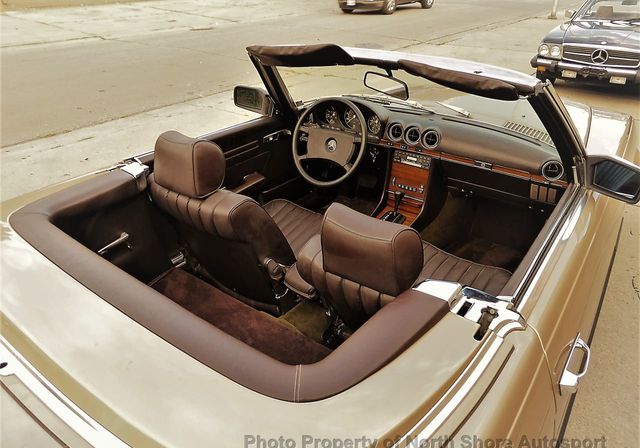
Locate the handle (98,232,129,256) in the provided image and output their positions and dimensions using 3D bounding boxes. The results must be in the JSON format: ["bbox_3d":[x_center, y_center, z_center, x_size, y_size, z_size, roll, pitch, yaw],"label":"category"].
[{"bbox_3d":[-0.753,0.073,1.665,0.040,0.035,0.135,20,35,33],"label":"handle"}]

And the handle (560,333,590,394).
[{"bbox_3d":[0.625,0.343,1.132,0.045,0.045,0.195,20,35,33],"label":"handle"}]

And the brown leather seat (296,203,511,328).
[{"bbox_3d":[0.332,0.166,1.563,0.510,0.790,0.820,20,35,31],"label":"brown leather seat"}]

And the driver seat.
[{"bbox_3d":[-0.238,-0.070,1.926,0.510,0.800,0.800,20,35,31],"label":"driver seat"}]

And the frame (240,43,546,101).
[{"bbox_3d":[0.205,-0.543,1.642,1.140,0.130,0.250,20,35,31],"label":"frame"}]

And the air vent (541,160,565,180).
[{"bbox_3d":[0.887,-0.212,1.759,0.083,0.083,0.035,20,30,33],"label":"air vent"}]

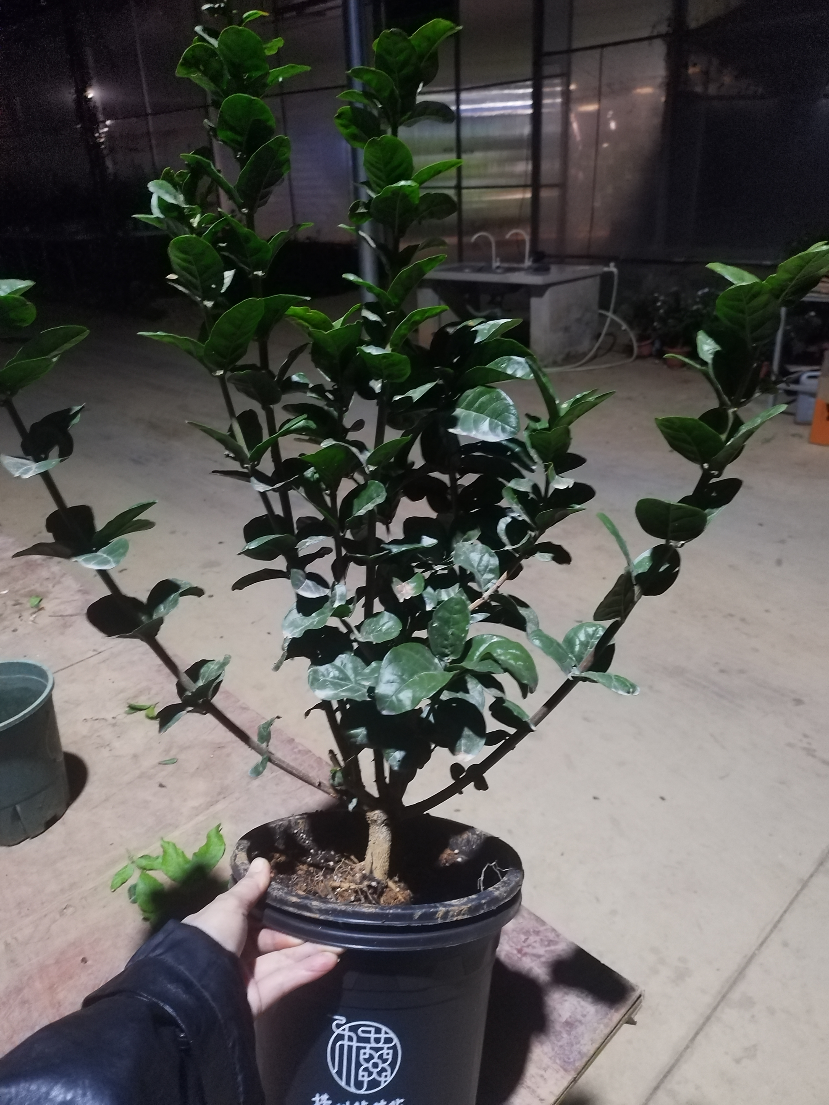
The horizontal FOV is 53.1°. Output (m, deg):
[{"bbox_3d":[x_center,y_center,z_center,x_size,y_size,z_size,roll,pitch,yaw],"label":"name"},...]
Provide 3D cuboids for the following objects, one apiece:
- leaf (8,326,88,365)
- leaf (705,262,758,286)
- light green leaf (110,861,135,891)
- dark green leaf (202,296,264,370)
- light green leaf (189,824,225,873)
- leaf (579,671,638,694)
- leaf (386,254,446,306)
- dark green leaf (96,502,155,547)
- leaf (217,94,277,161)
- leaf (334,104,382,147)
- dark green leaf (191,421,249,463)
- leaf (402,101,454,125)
[{"bbox_3d":[-0.305,-0.168,0.690,0.074,0.035,0.018,-34,16,-6],"label":"leaf"},{"bbox_3d":[0.259,-0.223,0.670,0.055,0.013,0.032,21,31,15],"label":"leaf"},{"bbox_3d":[-0.400,0.444,1.136,0.024,0.015,0.050,16,28,37],"label":"light green leaf"},{"bbox_3d":[-0.160,-0.193,0.735,0.044,0.074,0.022,29,18,1],"label":"dark green leaf"},{"bbox_3d":[-0.259,0.373,1.040,0.036,0.024,0.062,8,26,23],"label":"light green leaf"},{"bbox_3d":[0.149,0.100,0.640,0.049,0.011,0.026,11,10,25],"label":"leaf"},{"bbox_3d":[0.002,-0.217,0.660,0.014,0.057,0.032,50,6,27],"label":"leaf"},{"bbox_3d":[-0.228,-0.021,0.650,0.063,0.033,0.016,-36,59,6],"label":"dark green leaf"},{"bbox_3d":[-0.146,-0.370,0.720,0.048,0.056,0.018,-5,21,1],"label":"leaf"},{"bbox_3d":[-0.045,-0.339,0.660,0.050,0.030,0.013,32,6,-18],"label":"leaf"},{"bbox_3d":[-0.154,-0.085,0.650,0.062,0.030,0.014,35,66,-6],"label":"dark green leaf"},{"bbox_3d":[0.013,-0.405,0.765,0.054,0.020,0.034,3,15,-11],"label":"leaf"}]

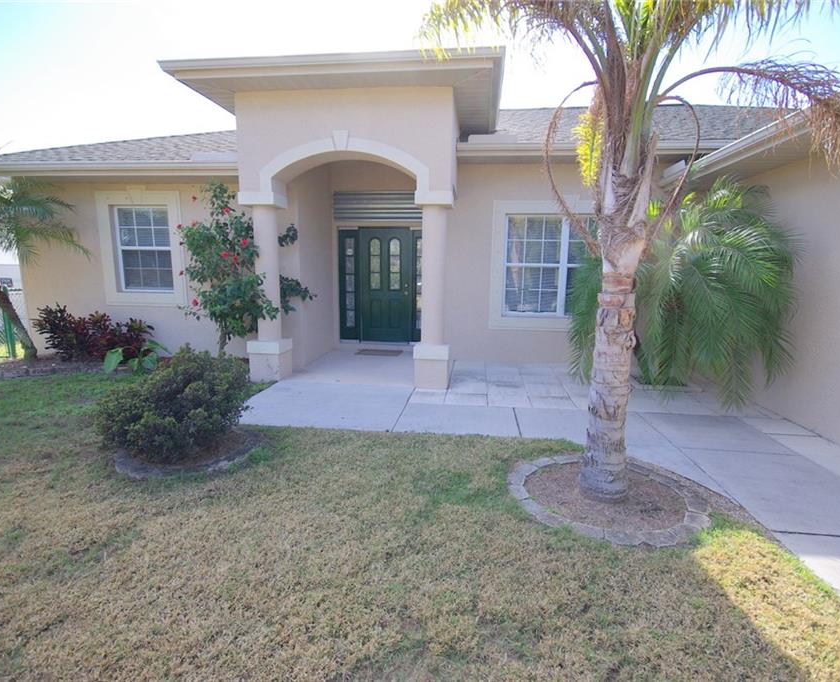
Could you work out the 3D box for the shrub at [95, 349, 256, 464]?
[{"bbox_3d":[-1.957,0.417,3.472,1.140,0.760,1.060,2,10,8],"label":"shrub"}]

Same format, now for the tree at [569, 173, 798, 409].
[{"bbox_3d":[2.699,-0.583,4.822,1.850,2.320,1.850,2,10,8],"label":"tree"}]

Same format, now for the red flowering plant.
[{"bbox_3d":[-2.138,-0.763,5.243,1.600,2.220,1.000,2,10,8],"label":"red flowering plant"}]

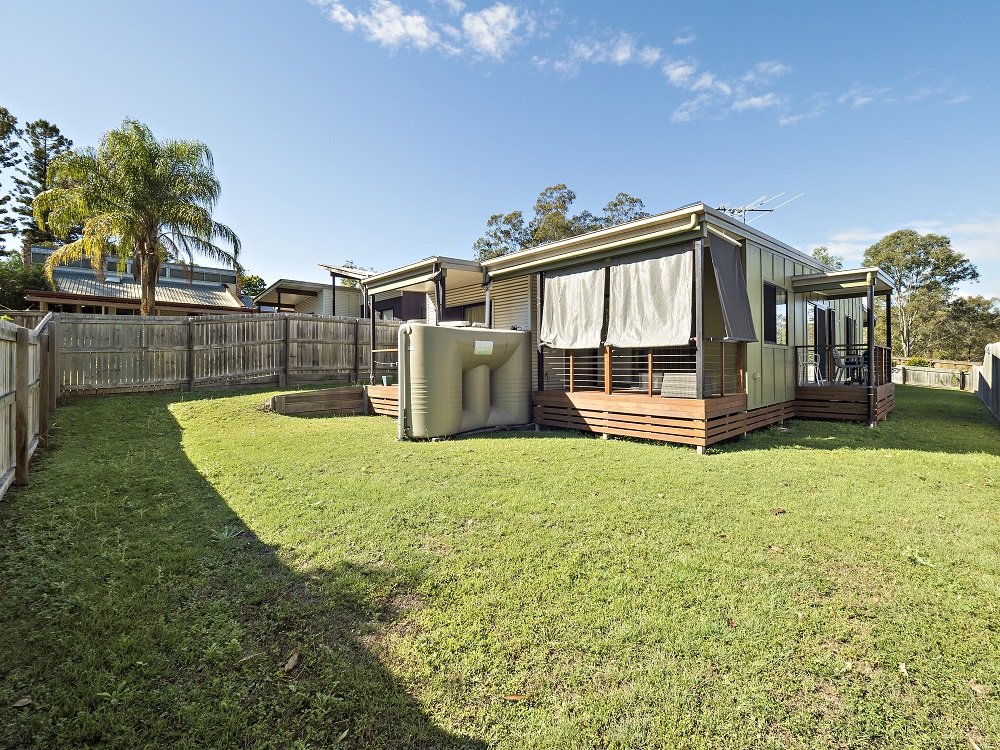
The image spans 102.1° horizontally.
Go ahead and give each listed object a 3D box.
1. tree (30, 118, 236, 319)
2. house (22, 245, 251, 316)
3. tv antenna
[{"bbox_3d":[-13.900,-5.100,15.900,6.200,9.700,6.200,0,0,0],"label":"tree"},{"bbox_3d":[-24.200,-5.000,28.900,11.000,6.600,9.500,0,0,-35],"label":"house"},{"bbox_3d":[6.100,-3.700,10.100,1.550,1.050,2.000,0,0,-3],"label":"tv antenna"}]

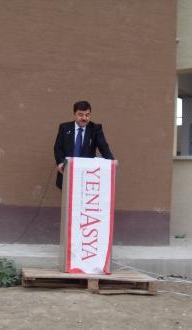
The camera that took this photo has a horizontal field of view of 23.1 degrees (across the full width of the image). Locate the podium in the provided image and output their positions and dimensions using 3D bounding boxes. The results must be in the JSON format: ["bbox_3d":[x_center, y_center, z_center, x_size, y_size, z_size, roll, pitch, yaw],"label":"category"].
[{"bbox_3d":[-0.040,0.455,4.200,0.410,1.030,0.080,3,-4,-10],"label":"podium"}]

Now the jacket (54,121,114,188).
[{"bbox_3d":[-0.129,-0.081,4.650,0.580,0.700,0.420,3,-4,-6],"label":"jacket"}]

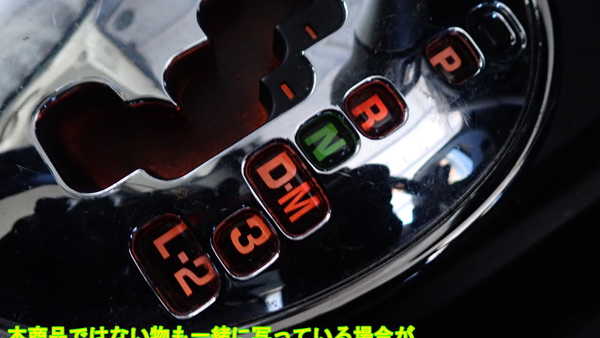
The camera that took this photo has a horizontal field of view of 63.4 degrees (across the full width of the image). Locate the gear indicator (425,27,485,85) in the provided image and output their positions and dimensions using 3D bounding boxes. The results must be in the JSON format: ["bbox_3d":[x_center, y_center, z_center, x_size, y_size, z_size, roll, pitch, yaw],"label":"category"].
[{"bbox_3d":[0.044,-0.033,0.141,0.015,0.004,0.016,-34,90,-10],"label":"gear indicator"}]

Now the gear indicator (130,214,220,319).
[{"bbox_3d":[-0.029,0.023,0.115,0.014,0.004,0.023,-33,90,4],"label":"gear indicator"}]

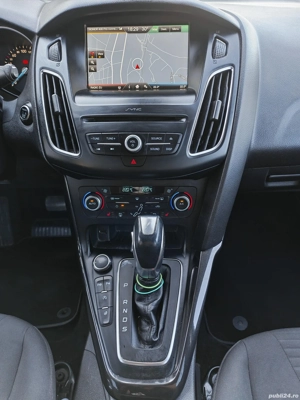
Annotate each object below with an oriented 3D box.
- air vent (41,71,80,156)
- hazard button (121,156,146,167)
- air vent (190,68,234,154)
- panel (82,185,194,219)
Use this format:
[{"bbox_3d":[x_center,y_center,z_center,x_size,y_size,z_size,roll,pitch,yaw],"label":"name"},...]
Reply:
[{"bbox_3d":[-0.147,-0.143,0.460,0.066,0.142,0.027,-6,1,17],"label":"air vent"},{"bbox_3d":[-0.026,-0.061,0.440,0.041,0.018,0.010,0,7,2],"label":"hazard button"},{"bbox_3d":[0.099,-0.143,0.449,0.066,0.142,0.027,7,1,-14],"label":"air vent"},{"bbox_3d":[-0.022,0.004,0.498,0.211,0.058,0.025,0,0,2],"label":"panel"}]

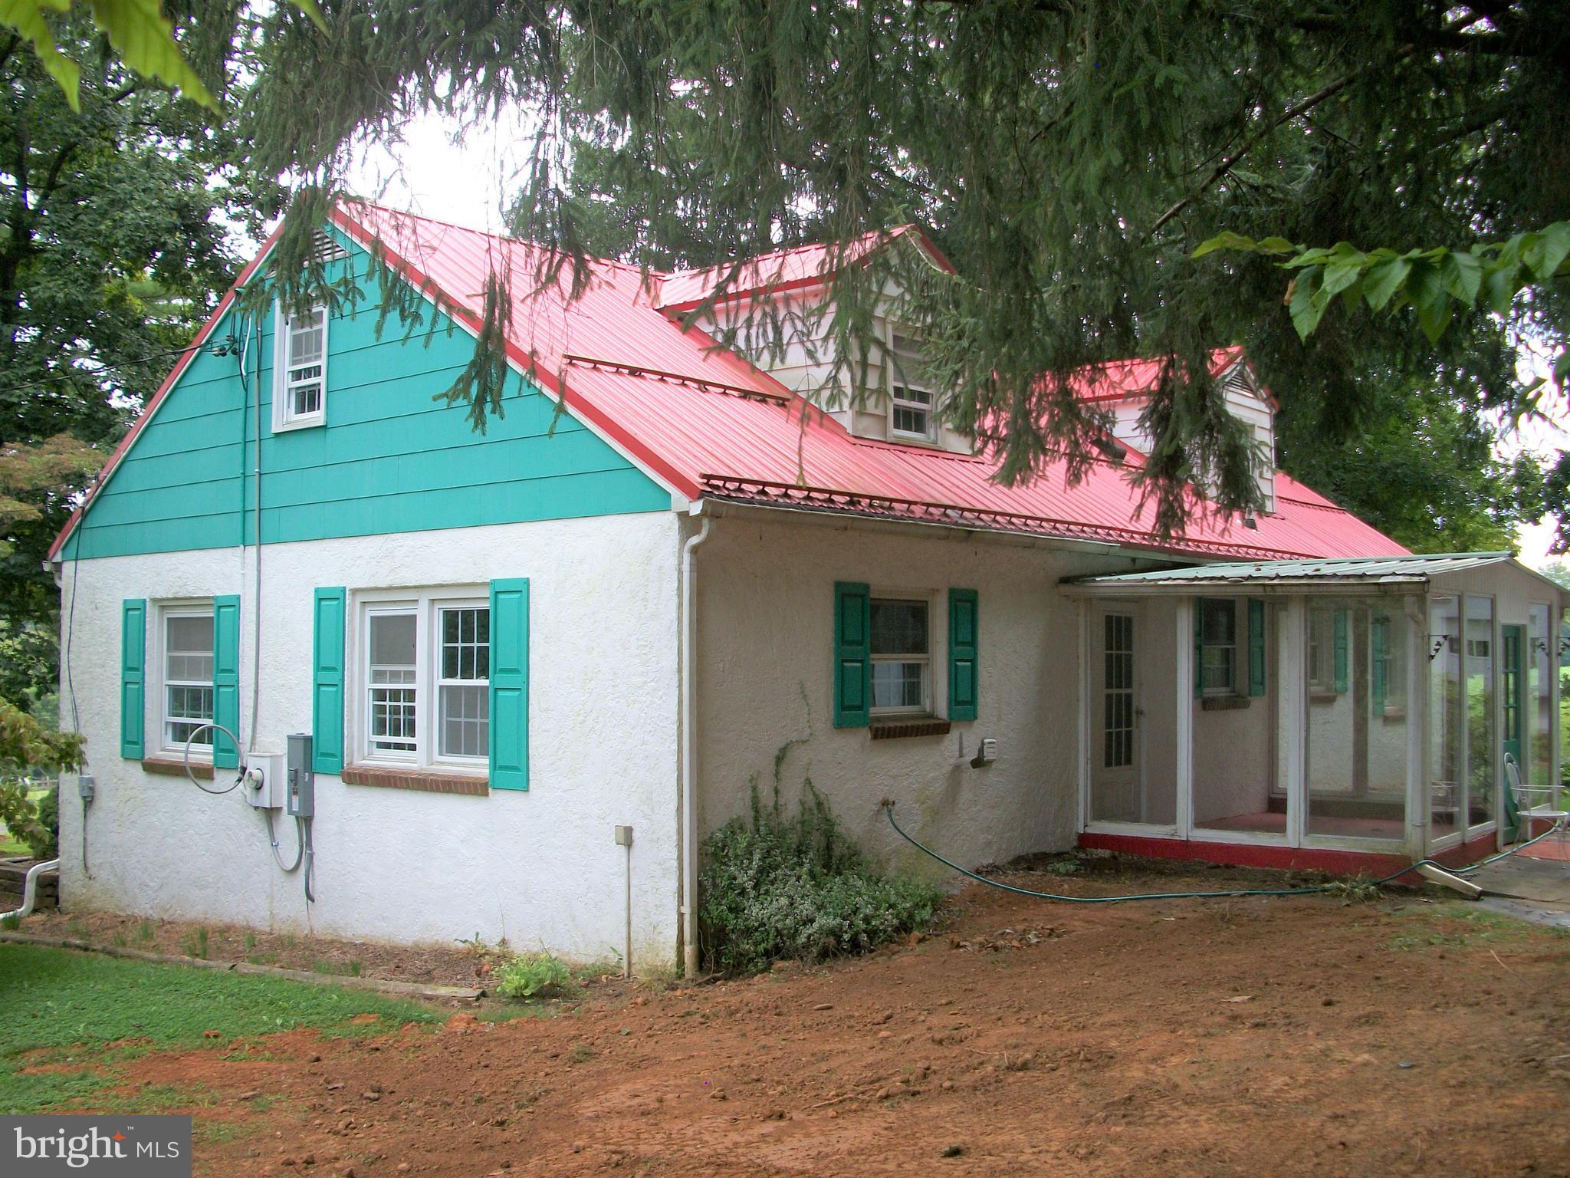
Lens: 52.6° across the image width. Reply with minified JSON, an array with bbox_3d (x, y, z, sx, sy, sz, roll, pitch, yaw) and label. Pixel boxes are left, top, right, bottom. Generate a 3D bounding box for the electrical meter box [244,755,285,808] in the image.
[{"bbox_3d":[-4.053,1.469,12.258,0.325,0.400,0.190,-2,-3,40],"label":"electrical meter box"}]

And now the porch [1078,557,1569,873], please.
[{"bbox_3d":[4.759,0.960,13.725,2.920,2.430,4.050,-2,-3,40],"label":"porch"}]

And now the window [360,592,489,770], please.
[{"bbox_3d":[-2.562,0.635,11.330,1.580,1.260,0.110,-2,-3,40],"label":"window"}]

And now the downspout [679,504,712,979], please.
[{"bbox_3d":[-0.529,0.939,9.537,0.160,2.740,0.070,-2,-3,40],"label":"downspout"}]

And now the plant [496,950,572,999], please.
[{"bbox_3d":[-1.504,2.269,9.533,0.400,0.240,0.370,-2,-3,40],"label":"plant"}]

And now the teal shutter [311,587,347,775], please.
[{"bbox_3d":[-3.376,0.679,11.816,0.392,1.380,0.040,-2,-3,40],"label":"teal shutter"}]

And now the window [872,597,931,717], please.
[{"bbox_3d":[0.813,0.475,11.501,0.100,0.890,0.920,-2,-3,40],"label":"window"}]

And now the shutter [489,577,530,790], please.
[{"bbox_3d":[-1.807,0.630,10.500,0.389,1.387,0.040,-2,-3,40],"label":"shutter"}]

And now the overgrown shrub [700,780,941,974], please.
[{"bbox_3d":[0.325,1.794,10.193,0.620,1.070,2.100,-2,-3,40],"label":"overgrown shrub"}]

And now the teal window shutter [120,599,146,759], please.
[{"bbox_3d":[-5.584,0.777,13.666,0.371,1.371,0.040,-2,-3,40],"label":"teal window shutter"}]

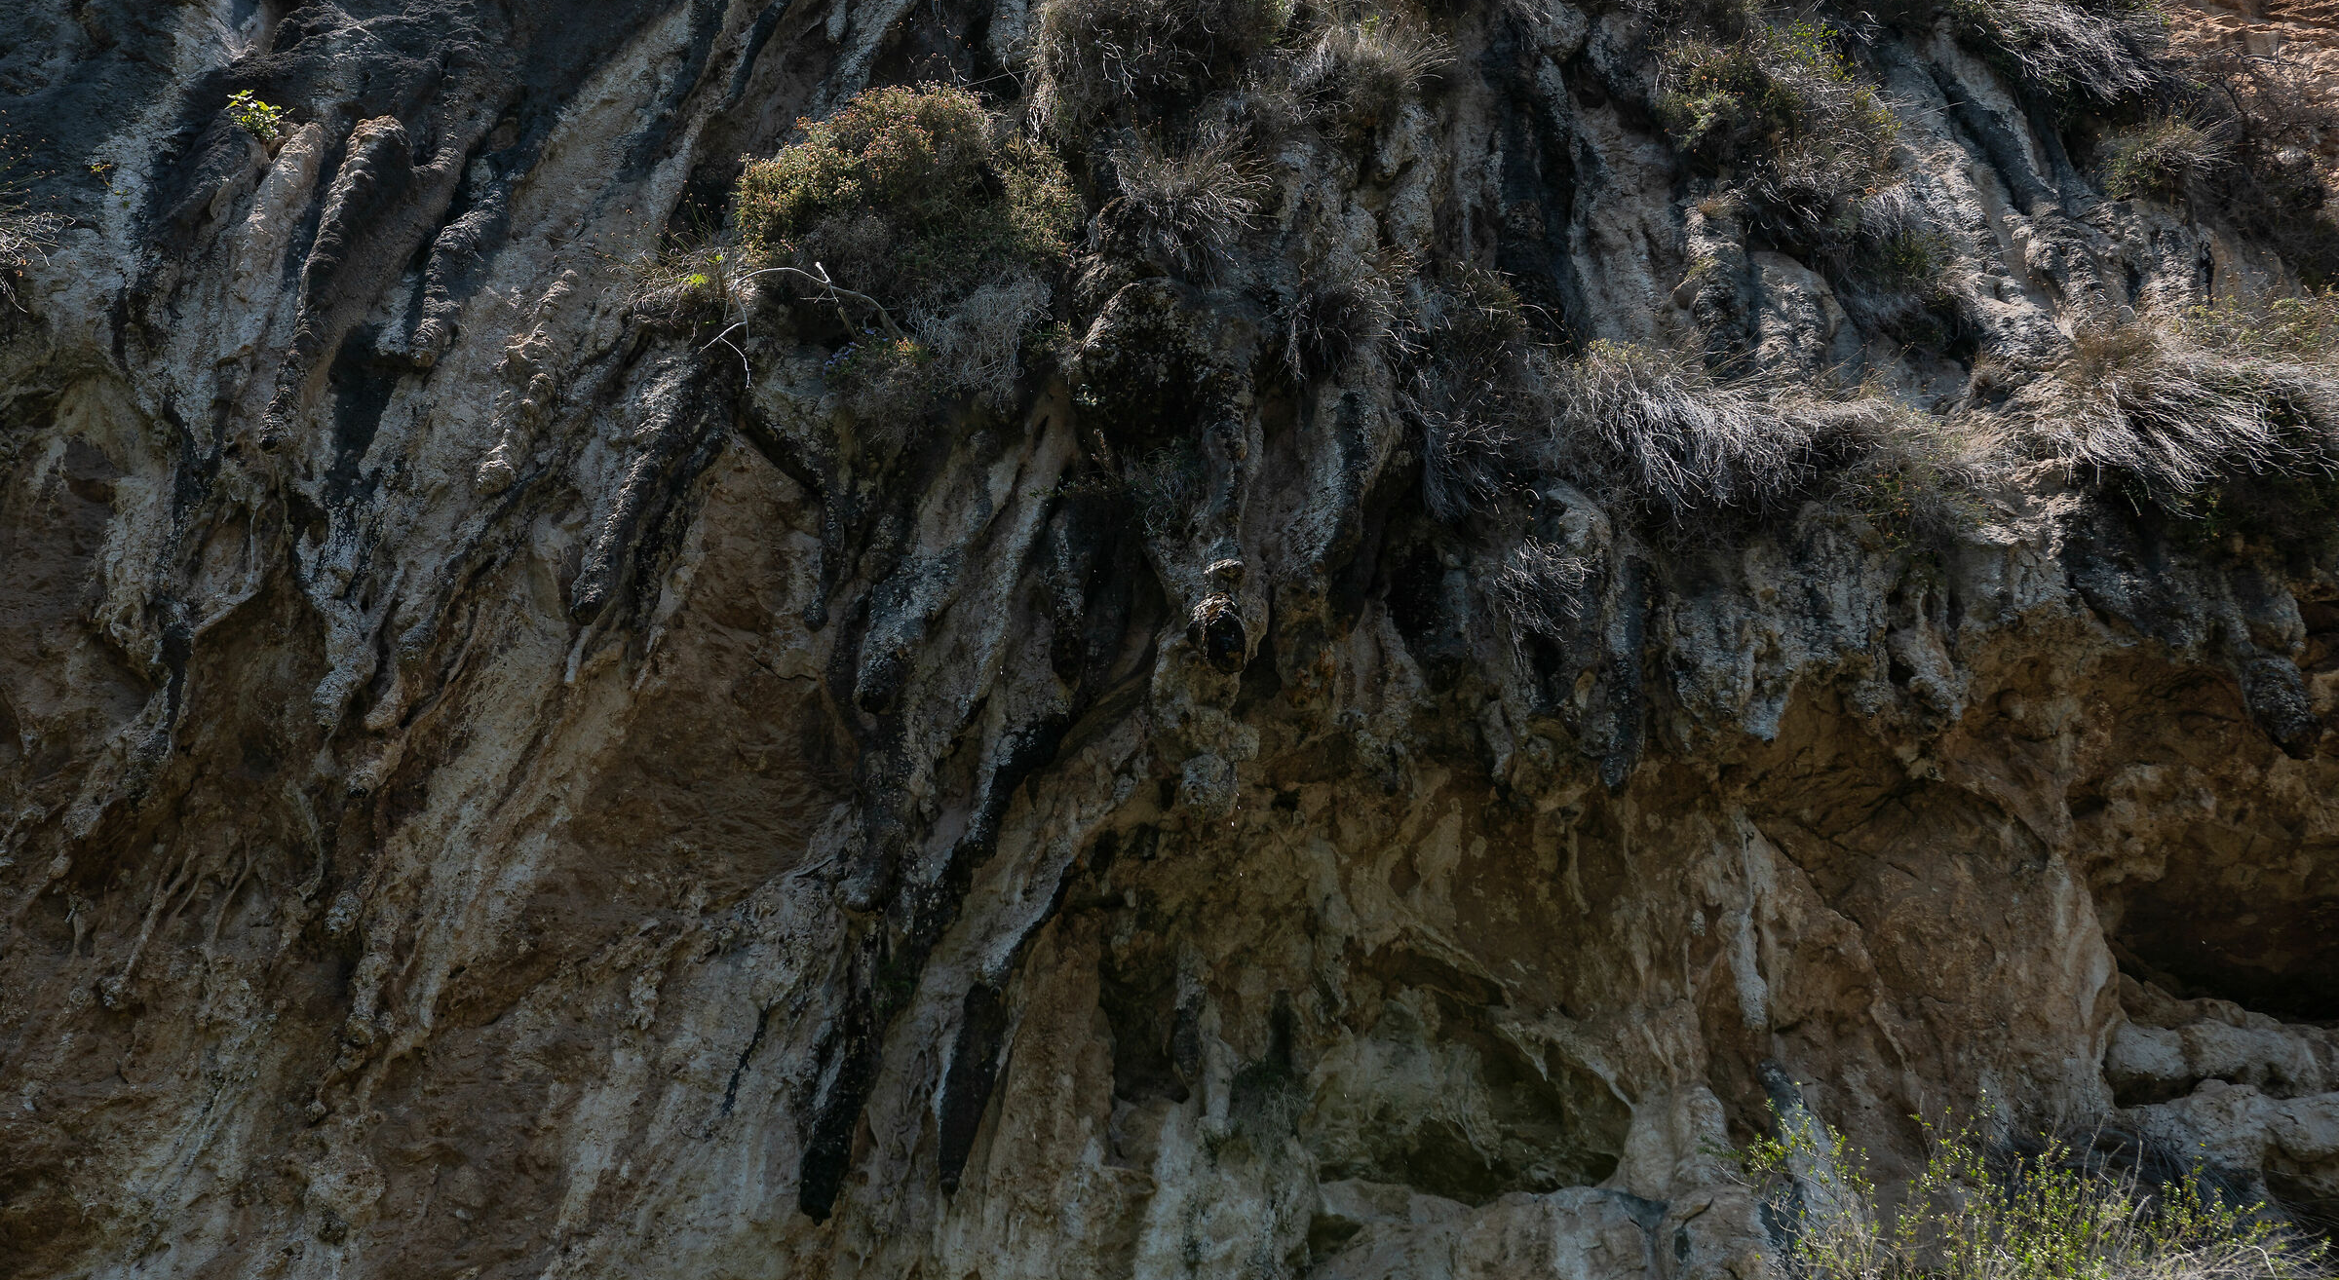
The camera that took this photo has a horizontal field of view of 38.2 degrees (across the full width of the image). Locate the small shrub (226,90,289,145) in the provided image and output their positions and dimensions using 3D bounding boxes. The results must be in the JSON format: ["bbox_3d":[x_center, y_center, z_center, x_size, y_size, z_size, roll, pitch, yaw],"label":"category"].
[{"bbox_3d":[-3.456,-1.981,12.800,0.235,0.197,0.190,0,-18,0],"label":"small shrub"}]

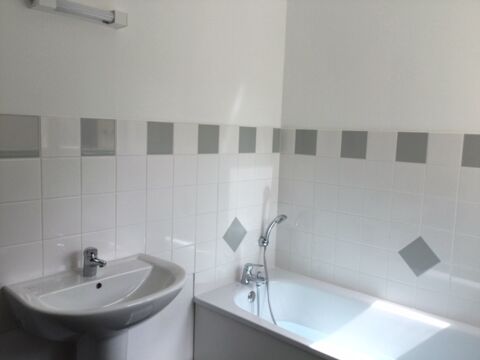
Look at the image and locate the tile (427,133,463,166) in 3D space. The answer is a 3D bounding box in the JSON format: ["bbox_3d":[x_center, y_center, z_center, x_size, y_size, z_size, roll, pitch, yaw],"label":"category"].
[{"bbox_3d":[0.954,-0.144,2.005,0.150,0.142,0.010,8,8,41],"label":"tile"}]

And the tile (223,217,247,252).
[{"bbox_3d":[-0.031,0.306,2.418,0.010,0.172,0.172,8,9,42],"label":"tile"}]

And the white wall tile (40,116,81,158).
[{"bbox_3d":[-0.664,-0.159,1.602,0.010,0.149,0.150,7,8,41],"label":"white wall tile"}]

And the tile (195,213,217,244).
[{"bbox_3d":[-0.174,0.248,2.221,0.008,0.149,0.149,7,8,41],"label":"tile"}]

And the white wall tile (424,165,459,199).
[{"bbox_3d":[0.947,0.005,2.018,0.150,0.150,0.010,7,8,41],"label":"white wall tile"}]

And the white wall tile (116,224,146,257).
[{"bbox_3d":[-0.485,0.273,1.900,0.010,0.149,0.149,7,8,41],"label":"white wall tile"}]

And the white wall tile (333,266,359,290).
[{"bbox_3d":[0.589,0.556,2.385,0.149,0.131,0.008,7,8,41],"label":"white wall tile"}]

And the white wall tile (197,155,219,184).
[{"bbox_3d":[-0.168,-0.054,2.195,0.010,0.150,0.150,7,8,41],"label":"white wall tile"}]

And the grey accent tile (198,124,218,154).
[{"bbox_3d":[-0.162,-0.205,2.179,0.010,0.150,0.150,7,8,41],"label":"grey accent tile"}]

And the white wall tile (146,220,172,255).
[{"bbox_3d":[-0.377,0.262,1.984,0.010,0.150,0.150,8,8,41],"label":"white wall tile"}]

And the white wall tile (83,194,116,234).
[{"bbox_3d":[-0.579,0.130,1.760,0.010,0.150,0.150,7,8,41],"label":"white wall tile"}]

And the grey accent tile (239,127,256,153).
[{"bbox_3d":[0.041,-0.222,2.404,0.010,0.150,0.150,7,8,41],"label":"grey accent tile"}]

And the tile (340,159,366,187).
[{"bbox_3d":[0.608,-0.040,2.320,0.150,0.150,0.010,7,8,41],"label":"tile"}]

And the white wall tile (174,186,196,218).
[{"bbox_3d":[-0.271,0.102,2.080,0.010,0.150,0.150,8,8,41],"label":"white wall tile"}]

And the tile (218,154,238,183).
[{"bbox_3d":[-0.066,-0.066,2.324,0.010,0.151,0.151,8,9,42],"label":"tile"}]

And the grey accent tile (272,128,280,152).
[{"bbox_3d":[0.219,-0.243,2.615,0.010,0.151,0.068,8,9,42],"label":"grey accent tile"}]

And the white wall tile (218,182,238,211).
[{"bbox_3d":[-0.067,0.089,2.312,0.010,0.149,0.150,7,8,41],"label":"white wall tile"}]

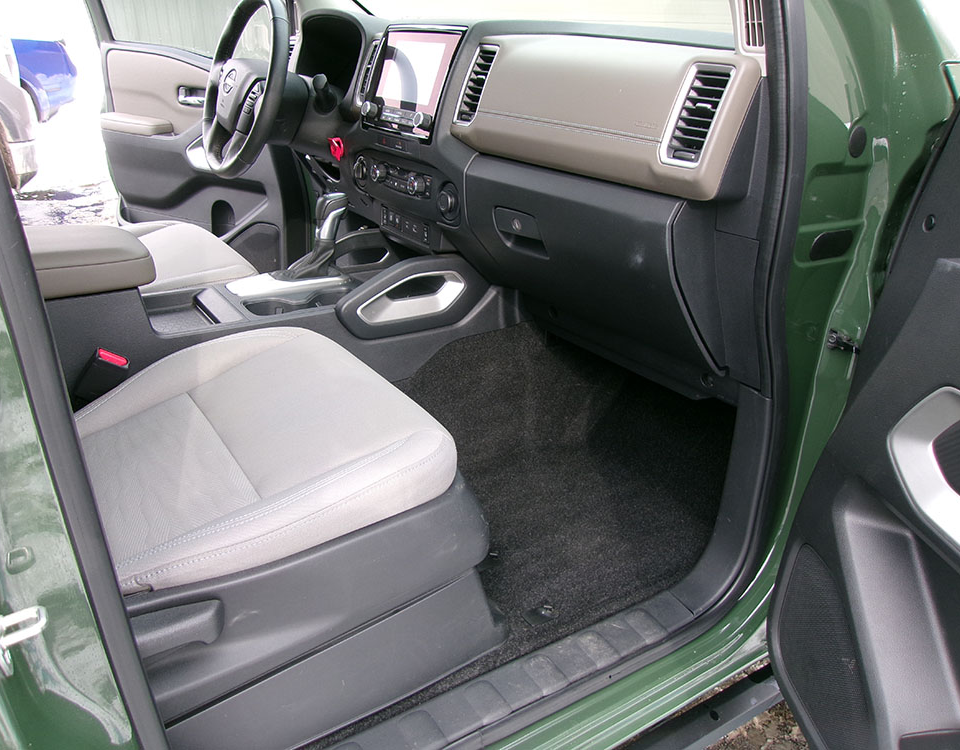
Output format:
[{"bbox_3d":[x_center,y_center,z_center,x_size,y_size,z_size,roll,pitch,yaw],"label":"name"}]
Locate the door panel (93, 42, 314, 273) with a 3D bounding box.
[{"bbox_3d":[-0.898,-0.667,2.464,0.890,0.660,0.120,17,28,31],"label":"door panel"}]

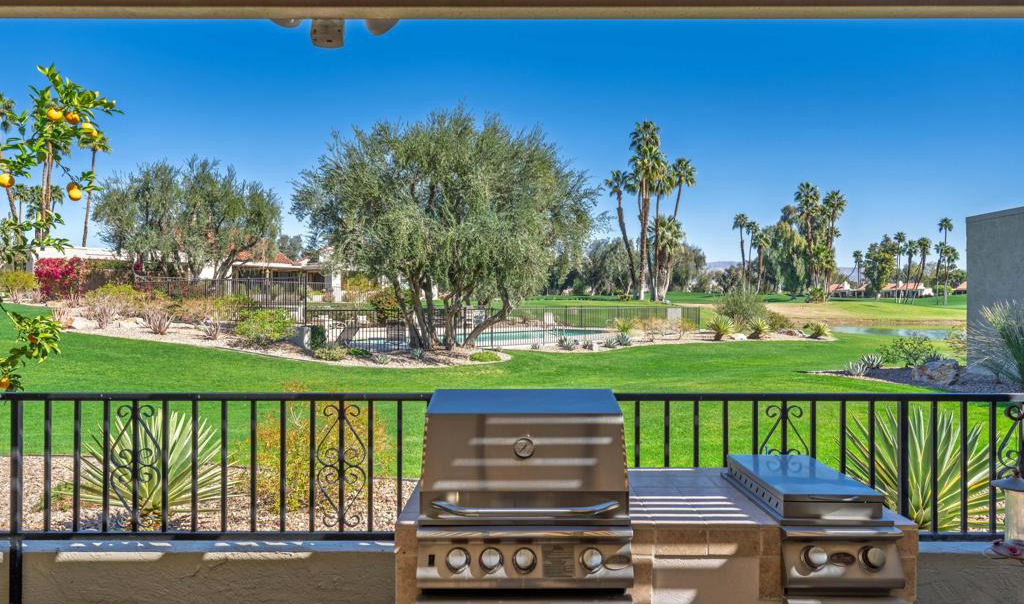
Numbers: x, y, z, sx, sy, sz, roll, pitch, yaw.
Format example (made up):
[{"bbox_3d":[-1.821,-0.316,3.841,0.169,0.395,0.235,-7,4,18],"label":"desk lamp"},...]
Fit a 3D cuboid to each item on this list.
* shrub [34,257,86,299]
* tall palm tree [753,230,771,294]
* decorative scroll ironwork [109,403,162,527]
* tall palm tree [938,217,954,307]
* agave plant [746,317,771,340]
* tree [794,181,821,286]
[{"bbox_3d":[-25.804,-1.372,39.000,2.750,2.343,2.200,0,0,0],"label":"shrub"},{"bbox_3d":[51.814,-8.220,142.000,3.746,13.318,3.746,0,0,0],"label":"tall palm tree"},{"bbox_3d":[-1.553,0.679,2.820,0.215,0.508,0.025,0,0,0],"label":"decorative scroll ironwork"},{"bbox_3d":[87.868,-8.392,138.000,3.236,18.200,3.200,0,0,0],"label":"tall palm tree"},{"bbox_3d":[10.794,1.145,29.700,1.001,0.936,1.001,0,0,0],"label":"agave plant"},{"bbox_3d":[42.437,-9.407,98.000,3.734,15.797,3.600,0,0,0],"label":"tree"}]

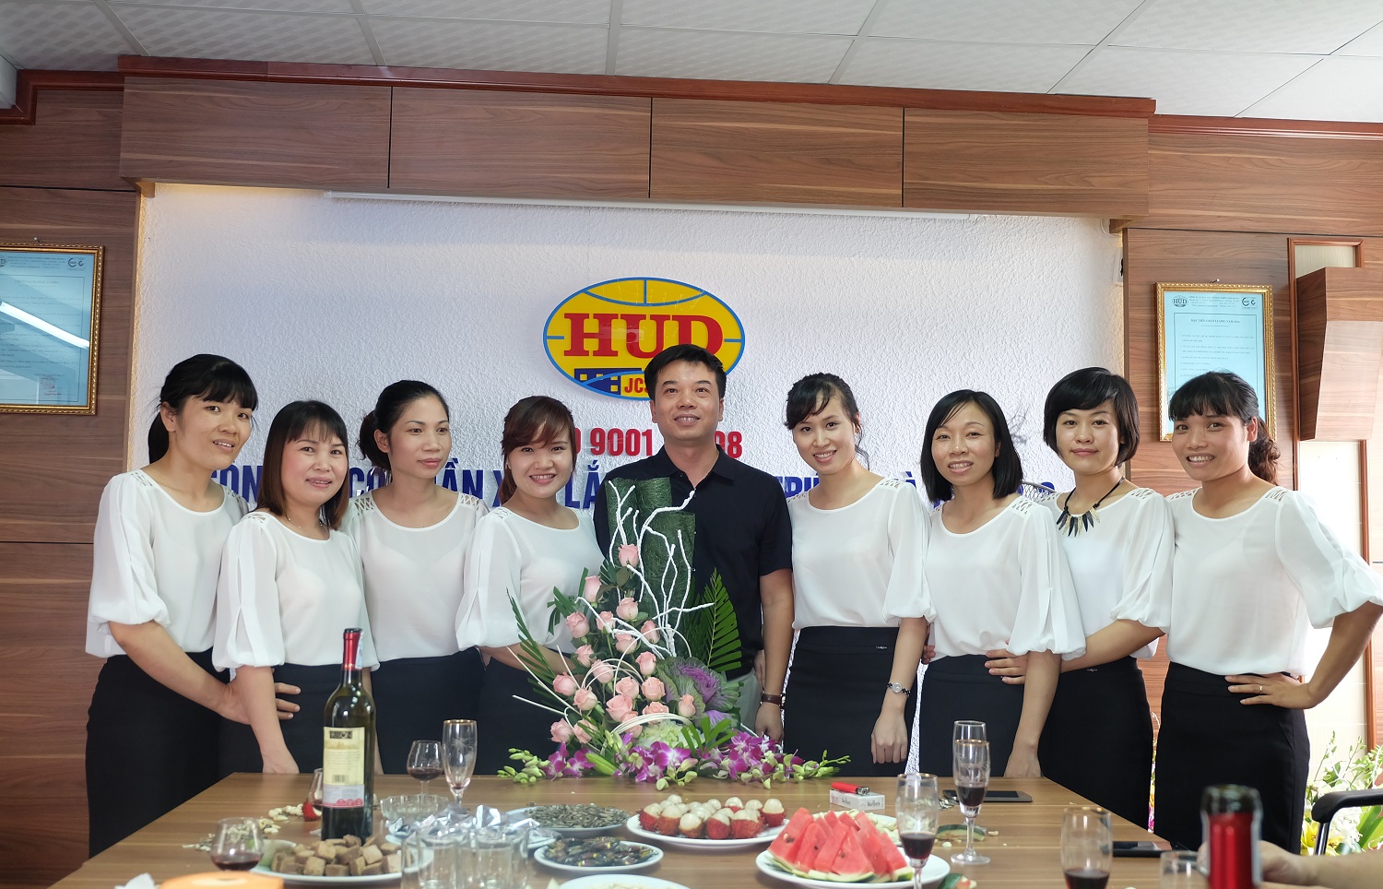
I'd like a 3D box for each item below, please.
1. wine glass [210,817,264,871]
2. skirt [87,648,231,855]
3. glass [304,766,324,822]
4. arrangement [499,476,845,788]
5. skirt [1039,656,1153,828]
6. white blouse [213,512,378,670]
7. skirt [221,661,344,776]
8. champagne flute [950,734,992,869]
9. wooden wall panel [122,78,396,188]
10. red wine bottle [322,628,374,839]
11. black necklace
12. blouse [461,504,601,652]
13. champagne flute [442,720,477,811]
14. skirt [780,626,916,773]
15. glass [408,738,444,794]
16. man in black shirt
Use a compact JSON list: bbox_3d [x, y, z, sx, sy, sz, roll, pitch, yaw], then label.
[{"bbox_3d":[-0.556,0.517,1.688,0.065,0.112,0.065,1,-4,-4],"label":"wine glass"},{"bbox_3d":[-1.030,0.675,2.639,0.290,0.550,0.220,4,-5,-36],"label":"skirt"},{"bbox_3d":[-0.541,0.543,2.064,0.065,0.112,0.065,1,-4,-4],"label":"glass"},{"bbox_3d":[-0.030,0.347,2.587,0.630,0.570,0.340,1,-4,-4],"label":"arrangement"},{"bbox_3d":[0.832,0.727,2.951,0.310,0.540,0.230,-2,-5,34],"label":"skirt"},{"bbox_3d":[-0.804,0.296,2.813,0.340,0.340,0.230,3,-4,-24],"label":"white blouse"},{"bbox_3d":[-0.805,0.716,2.784,0.310,0.540,0.220,3,-4,-24],"label":"skirt"},{"bbox_3d":[0.409,0.519,2.020,0.058,0.168,0.058,1,-4,-4],"label":"champagne flute"},{"bbox_3d":[-1.147,-0.823,3.672,0.693,0.269,0.040,1,-4,-4],"label":"wooden wall panel"},{"bbox_3d":[-0.501,0.431,2.038,0.078,0.315,0.078,1,-4,-4],"label":"red wine bottle"},{"bbox_3d":[0.844,0.123,2.933,0.150,0.140,0.130,-1,-5,29],"label":"black necklace"},{"bbox_3d":[-0.322,0.292,2.901,0.370,0.317,0.260,3,-5,-31],"label":"blouse"},{"bbox_3d":[-0.366,0.523,2.172,0.060,0.173,0.060,1,-4,-4],"label":"champagne flute"},{"bbox_3d":[0.341,0.676,3.025,0.300,0.550,0.220,0,-4,9],"label":"skirt"},{"bbox_3d":[-0.455,0.565,2.357,0.065,0.112,0.065,1,-4,-4],"label":"glass"},{"bbox_3d":[-0.007,0.601,2.974,0.470,1.641,0.280,1,-4,1],"label":"man in black shirt"}]

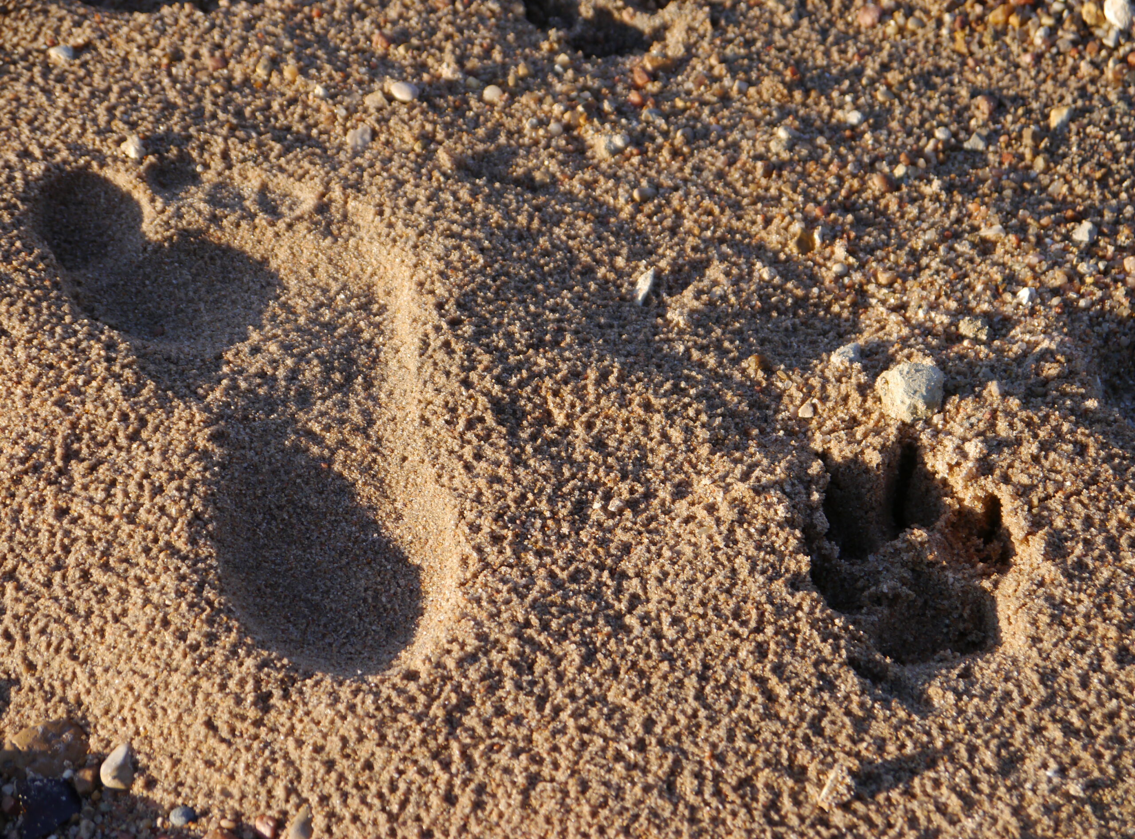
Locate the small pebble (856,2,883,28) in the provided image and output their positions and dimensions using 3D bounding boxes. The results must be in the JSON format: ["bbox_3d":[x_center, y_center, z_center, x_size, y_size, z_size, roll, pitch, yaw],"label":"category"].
[{"bbox_3d":[0.118,-0.158,1.075,0.010,0.008,0.011,0,51,0],"label":"small pebble"}]

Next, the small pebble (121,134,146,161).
[{"bbox_3d":[-0.162,-0.102,1.030,0.009,0.007,0.011,0,51,0],"label":"small pebble"}]

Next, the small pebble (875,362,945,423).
[{"bbox_3d":[0.118,-0.010,0.952,0.024,0.019,0.021,0,51,0],"label":"small pebble"}]

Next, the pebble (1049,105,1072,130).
[{"bbox_3d":[0.177,-0.108,0.989,0.008,0.008,0.010,7,43,7],"label":"pebble"}]

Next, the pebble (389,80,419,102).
[{"bbox_3d":[-0.059,-0.119,1.001,0.011,0.006,0.009,14,45,14],"label":"pebble"}]

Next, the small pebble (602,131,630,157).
[{"bbox_3d":[0.018,-0.103,1.031,0.010,0.007,0.011,0,51,0],"label":"small pebble"}]

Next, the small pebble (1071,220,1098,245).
[{"bbox_3d":[0.177,-0.064,0.941,0.009,0.007,0.009,0,43,0],"label":"small pebble"}]

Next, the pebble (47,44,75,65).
[{"bbox_3d":[-0.195,-0.141,1.062,0.010,0.006,0.009,0,51,0],"label":"pebble"}]

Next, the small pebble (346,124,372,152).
[{"bbox_3d":[-0.074,-0.100,0.980,0.009,0.008,0.011,0,43,0],"label":"small pebble"}]

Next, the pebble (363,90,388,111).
[{"bbox_3d":[-0.069,-0.115,0.997,0.009,0.006,0.008,0,43,0],"label":"pebble"}]

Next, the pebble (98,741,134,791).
[{"bbox_3d":[-0.141,0.108,0.859,0.010,0.011,0.017,0,51,0],"label":"pebble"}]

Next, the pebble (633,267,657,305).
[{"bbox_3d":[0.026,-0.045,0.921,0.006,0.007,0.017,10,44,11],"label":"pebble"}]

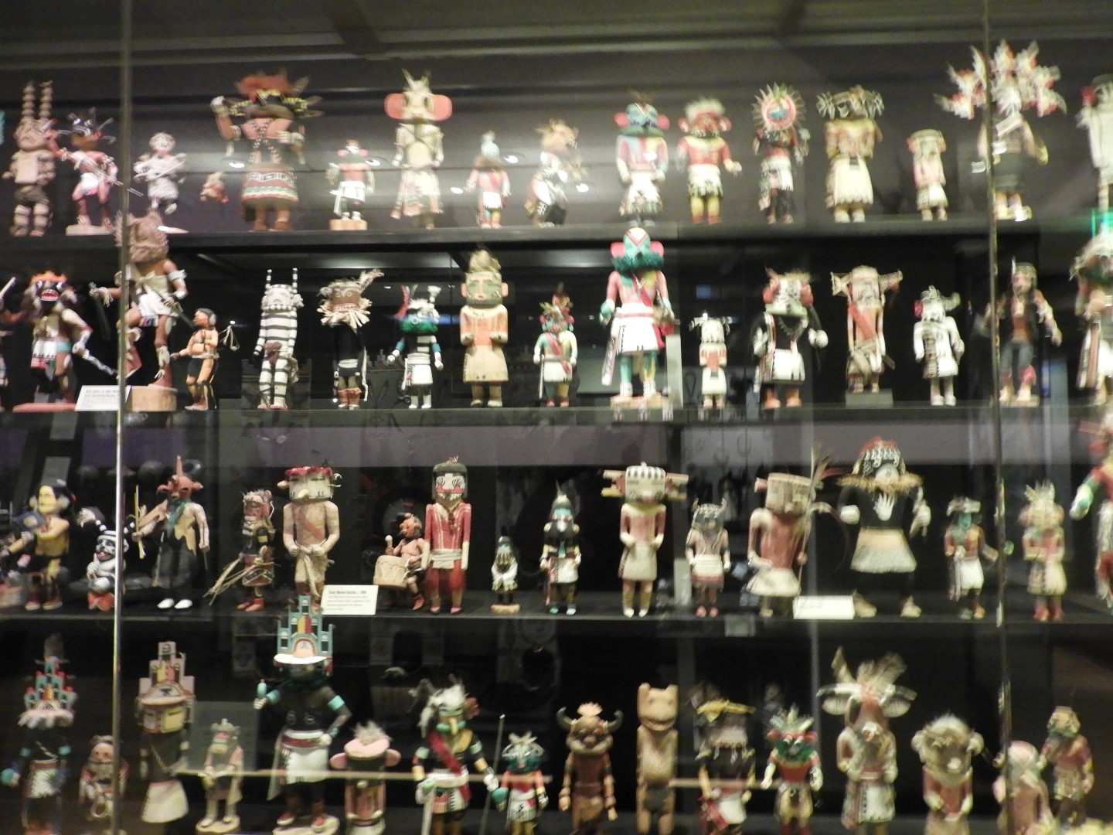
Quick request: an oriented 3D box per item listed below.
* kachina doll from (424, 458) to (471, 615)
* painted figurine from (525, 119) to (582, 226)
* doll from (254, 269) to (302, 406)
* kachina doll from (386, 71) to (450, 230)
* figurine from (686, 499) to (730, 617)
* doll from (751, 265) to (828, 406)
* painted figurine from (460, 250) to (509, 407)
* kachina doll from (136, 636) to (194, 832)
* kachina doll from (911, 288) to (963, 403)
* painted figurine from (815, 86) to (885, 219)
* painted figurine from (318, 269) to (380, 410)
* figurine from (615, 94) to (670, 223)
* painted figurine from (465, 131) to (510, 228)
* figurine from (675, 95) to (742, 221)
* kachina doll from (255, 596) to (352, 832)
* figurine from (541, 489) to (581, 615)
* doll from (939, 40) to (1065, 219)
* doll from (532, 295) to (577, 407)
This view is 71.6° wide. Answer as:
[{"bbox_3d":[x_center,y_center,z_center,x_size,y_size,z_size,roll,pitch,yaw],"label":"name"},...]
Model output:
[{"bbox_3d":[-0.224,0.246,1.593,0.091,0.318,0.080,0,-2,-7],"label":"kachina doll"},{"bbox_3d":[-0.006,-0.523,1.647,0.120,0.225,0.095,-2,-2,38],"label":"painted figurine"},{"bbox_3d":[-0.573,-0.162,1.593,0.095,0.293,0.080,0,-1,-6],"label":"doll"},{"bbox_3d":[-0.298,-0.578,1.665,0.142,0.338,0.110,0,-2,3],"label":"kachina doll"},{"bbox_3d":[0.303,0.282,1.538,0.087,0.234,0.065,0,-1,6],"label":"figurine"},{"bbox_3d":[0.493,-0.166,1.631,0.155,0.291,0.120,0,-2,7],"label":"doll"},{"bbox_3d":[-0.154,-0.189,1.644,0.100,0.330,0.090,-1,-2,13],"label":"painted figurine"},{"bbox_3d":[-0.805,0.656,1.587,0.111,0.389,0.100,0,-1,-10],"label":"kachina doll"},{"bbox_3d":[0.798,-0.150,1.613,0.103,0.245,0.100,-1,-2,12],"label":"kachina doll"},{"bbox_3d":[0.587,-0.526,1.541,0.127,0.267,0.100,0,-1,3],"label":"painted figurine"},{"bbox_3d":[-0.452,-0.170,1.687,0.130,0.305,0.110,0,-2,-6],"label":"painted figurine"},{"bbox_3d":[0.174,-0.523,1.562,0.110,0.258,0.075,0,-1,3],"label":"figurine"},{"bbox_3d":[-0.146,-0.506,1.644,0.093,0.203,0.070,0,-2,0],"label":"painted figurine"},{"bbox_3d":[0.341,-0.575,1.730,0.144,0.276,0.110,0,-2,7],"label":"figurine"},{"bbox_3d":[-0.564,0.661,1.719,0.212,0.517,0.150,0,-2,4],"label":"kachina doll"},{"bbox_3d":[0.010,0.272,1.554,0.081,0.253,0.070,0,-1,3],"label":"figurine"},{"bbox_3d":[0.922,-0.592,1.599,0.257,0.365,0.120,0,-2,-5],"label":"doll"},{"bbox_3d":[-0.002,-0.145,1.660,0.092,0.241,0.080,0,-2,2],"label":"doll"}]

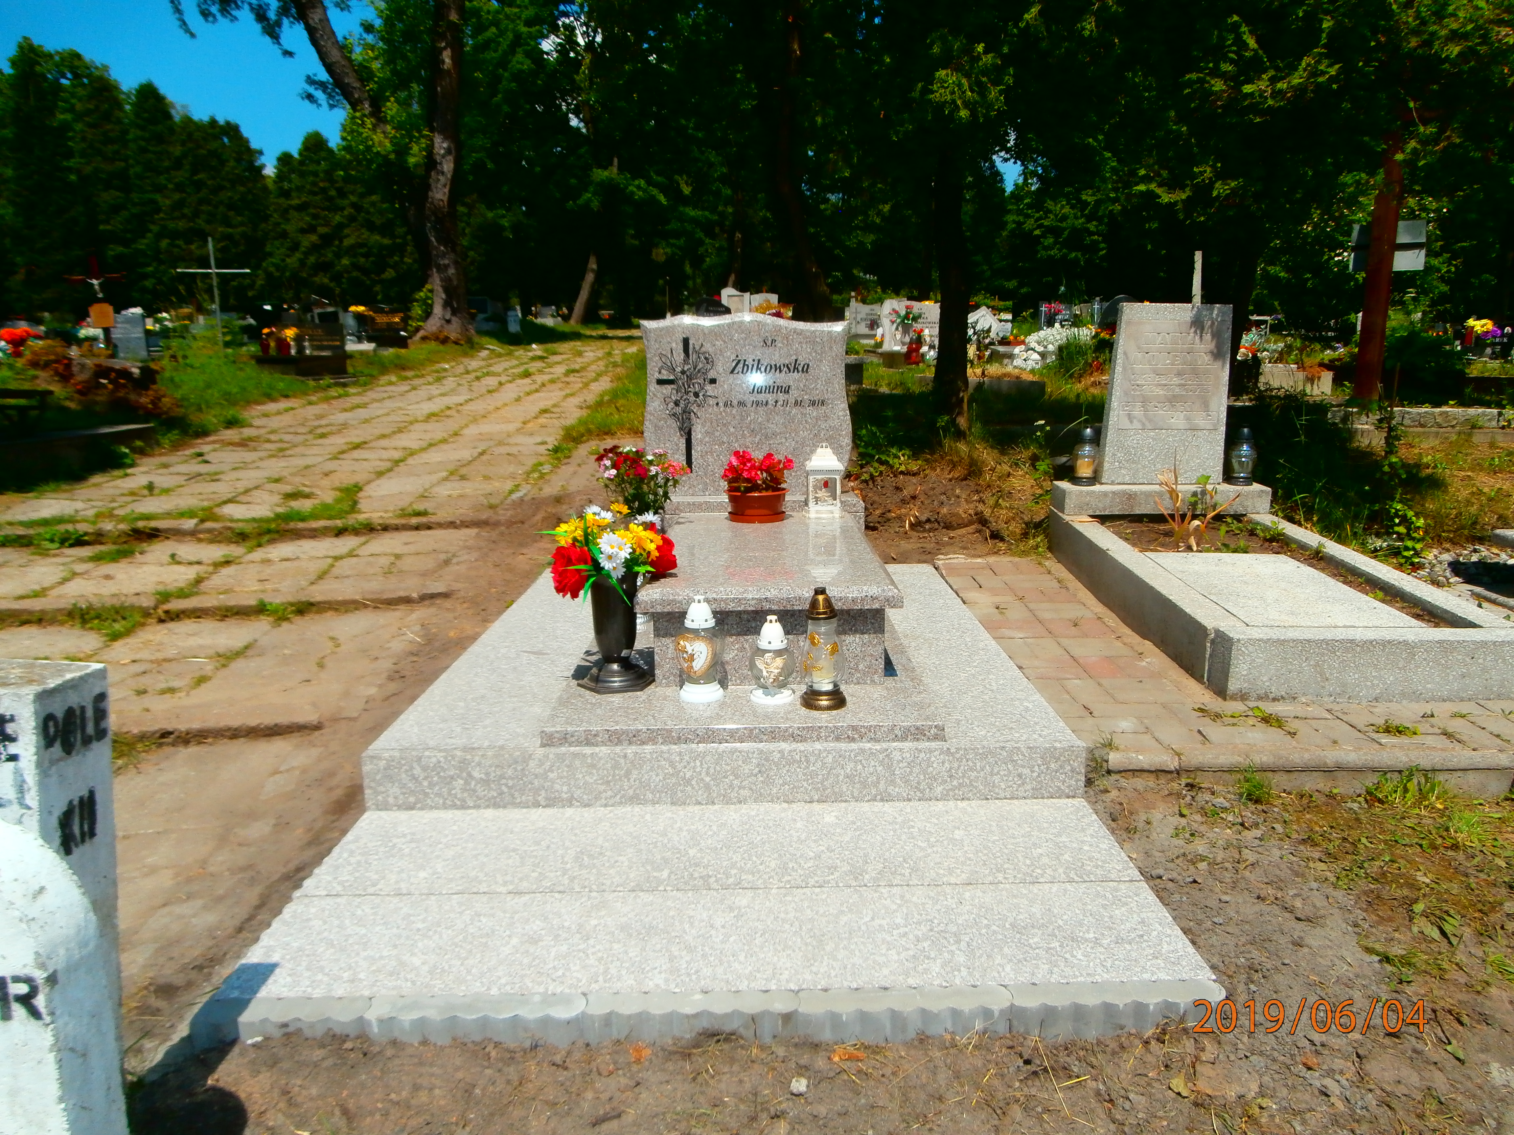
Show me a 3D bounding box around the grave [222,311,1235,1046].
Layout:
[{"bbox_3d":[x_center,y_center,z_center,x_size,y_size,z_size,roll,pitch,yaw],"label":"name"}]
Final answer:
[{"bbox_3d":[-0.078,-0.135,2.877,1.619,1.195,2.821,-1,11,0],"label":"grave"}]

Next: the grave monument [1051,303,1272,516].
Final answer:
[{"bbox_3d":[1.729,-0.675,4.463,0.851,0.868,0.247,0,11,3],"label":"grave monument"}]

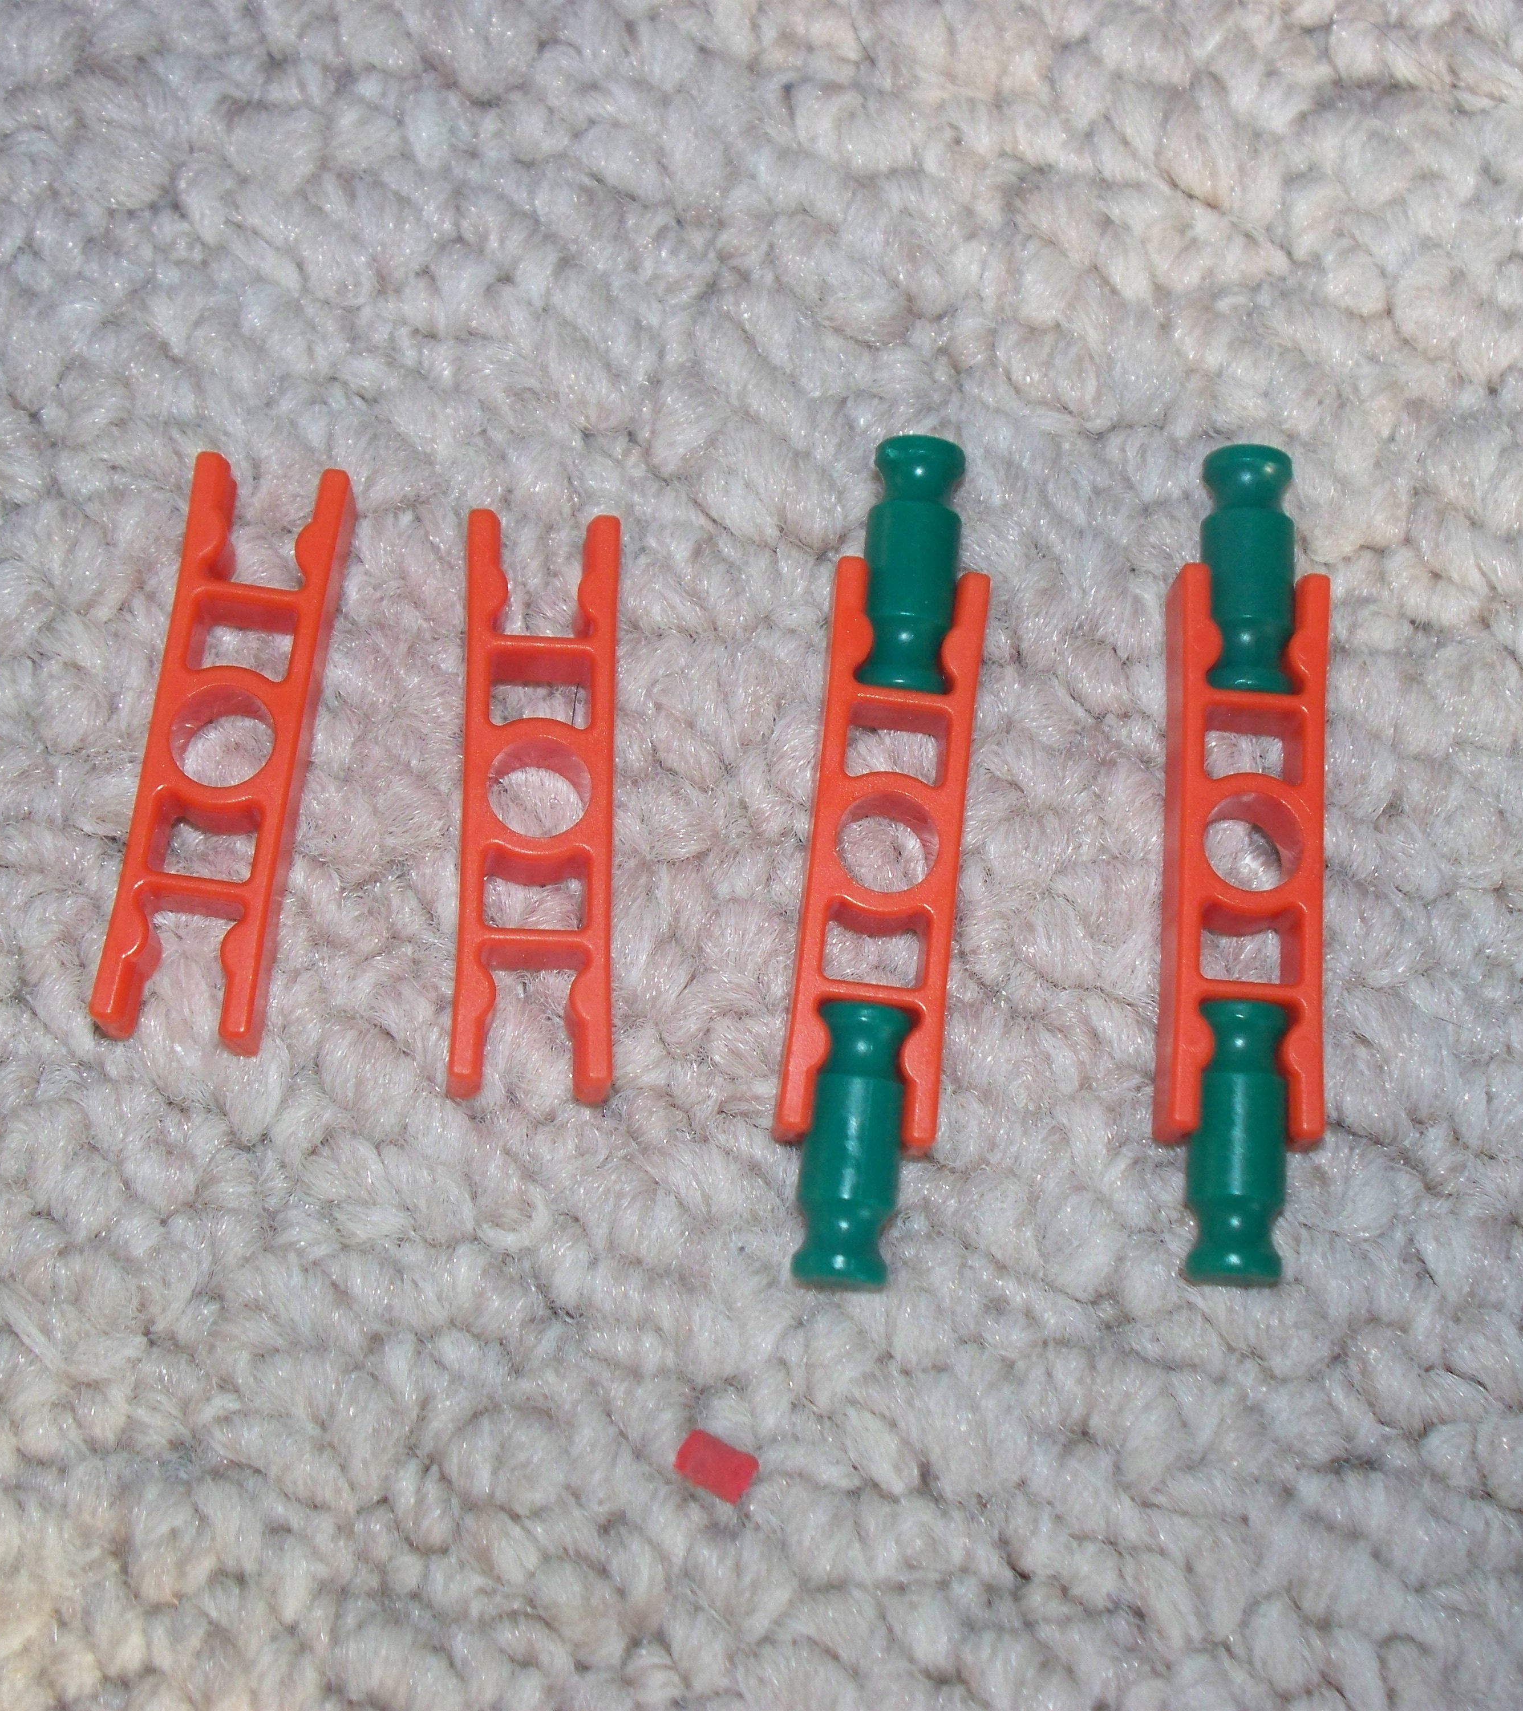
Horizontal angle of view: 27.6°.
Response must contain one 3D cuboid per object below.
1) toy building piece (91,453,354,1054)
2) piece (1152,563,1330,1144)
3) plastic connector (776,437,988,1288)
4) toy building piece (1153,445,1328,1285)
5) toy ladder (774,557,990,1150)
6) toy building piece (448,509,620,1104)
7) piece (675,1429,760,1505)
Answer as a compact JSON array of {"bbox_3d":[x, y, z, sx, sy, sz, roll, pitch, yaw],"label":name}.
[{"bbox_3d":[-0.034,-0.007,0.198,0.010,0.006,0.038,7,74,0],"label":"toy building piece"},{"bbox_3d":[0.032,0.000,0.202,0.010,0.006,0.038,4,74,-2],"label":"piece"},{"bbox_3d":[0.008,0.000,0.199,0.010,0.006,0.055,6,75,0],"label":"plastic connector"},{"bbox_3d":[0.032,0.000,0.202,0.010,0.006,0.055,4,74,-2],"label":"toy building piece"},{"bbox_3d":[0.008,0.000,0.199,0.010,0.006,0.038,6,75,0],"label":"toy ladder"},{"bbox_3d":[-0.014,-0.003,0.198,0.010,0.006,0.038,1,72,-5],"label":"toy building piece"},{"bbox_3d":[-0.003,0.037,0.190,0.005,0.002,0.003,28,74,5],"label":"piece"}]

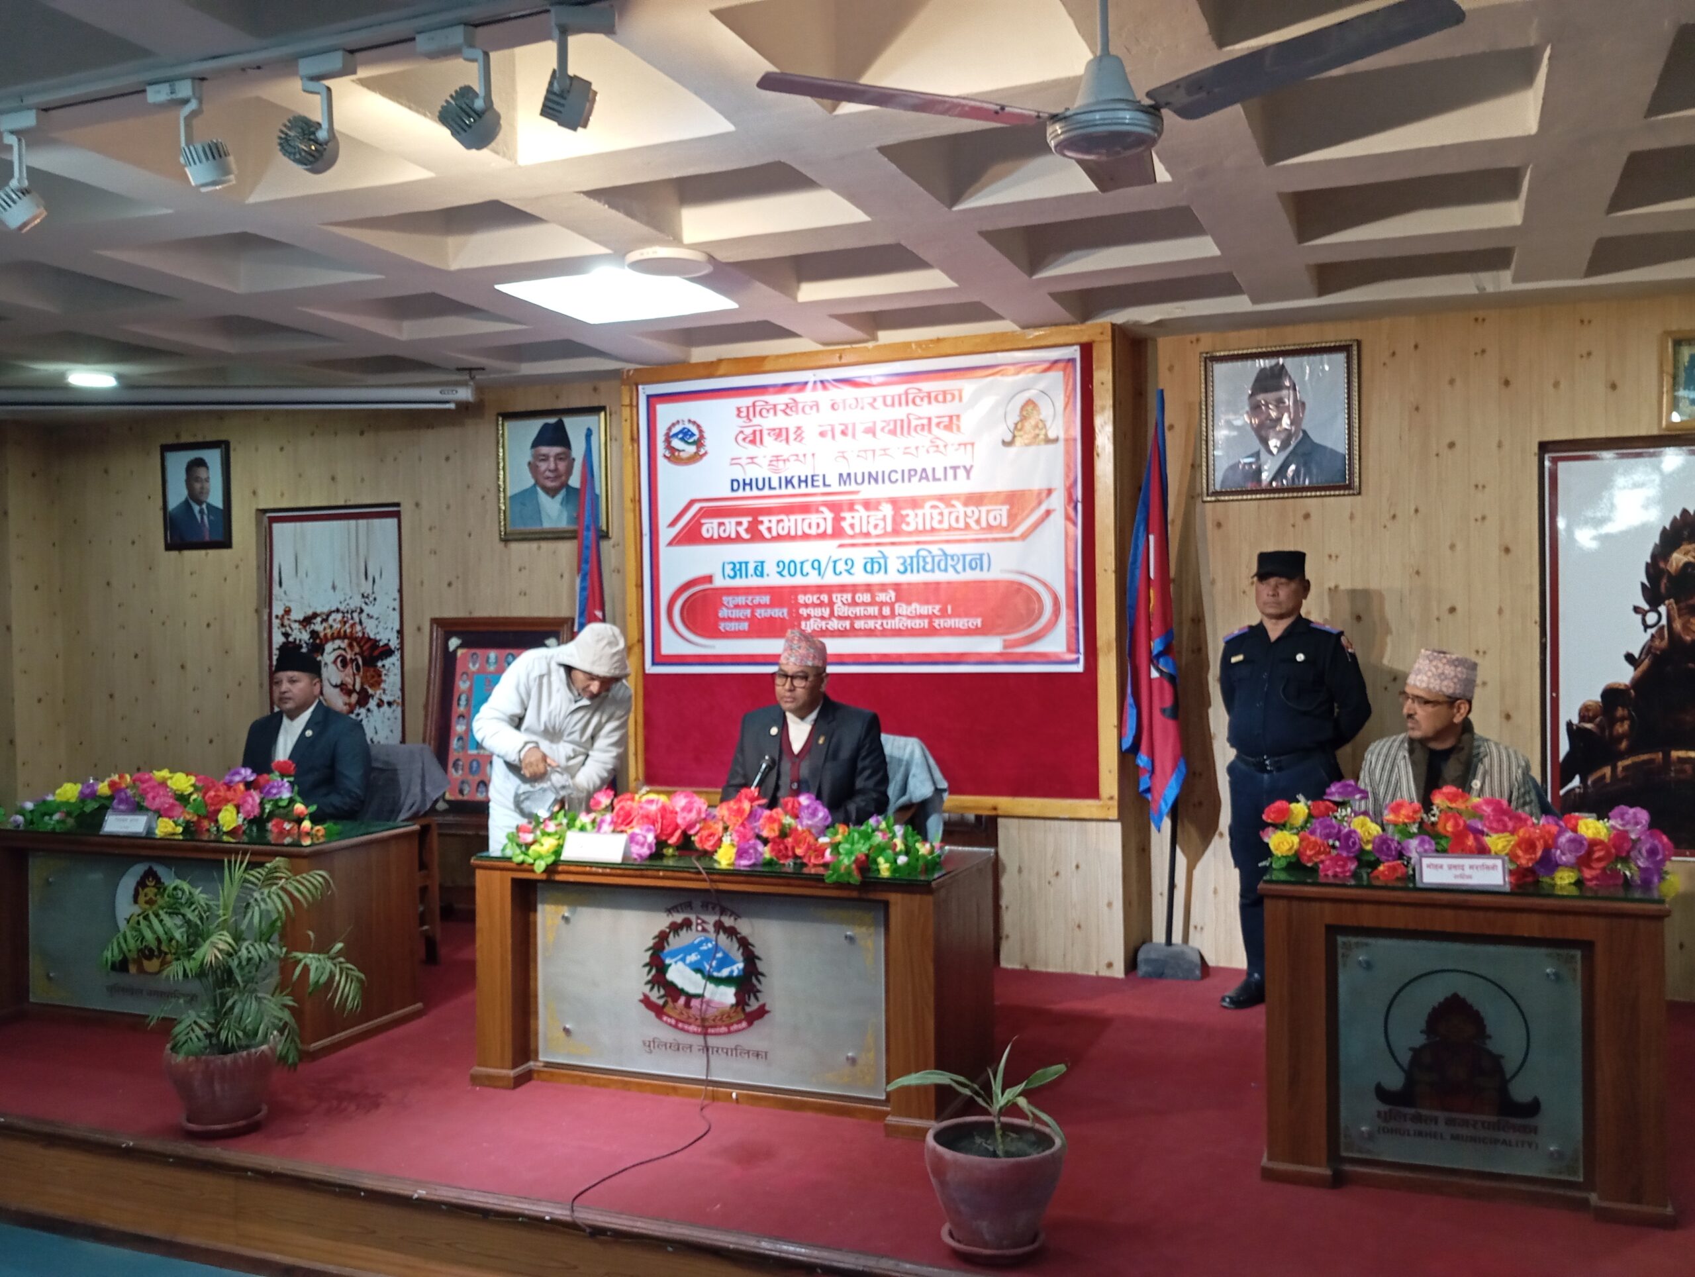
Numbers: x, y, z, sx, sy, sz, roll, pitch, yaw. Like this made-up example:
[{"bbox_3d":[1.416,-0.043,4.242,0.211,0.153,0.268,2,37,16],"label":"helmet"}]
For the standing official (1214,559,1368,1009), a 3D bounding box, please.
[{"bbox_3d":[1.722,0.528,5.321,0.549,1.735,0.372,-1,0,30],"label":"standing official"}]

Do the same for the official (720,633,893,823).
[{"bbox_3d":[-0.174,0.692,4.739,0.600,1.450,0.720,-1,0,20],"label":"official"}]

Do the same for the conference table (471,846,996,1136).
[{"bbox_3d":[-0.369,1.062,4.411,1.568,0.735,0.617,-1,0,22],"label":"conference table"}]

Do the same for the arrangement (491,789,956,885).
[{"bbox_3d":[-0.414,0.590,4.241,1.460,0.210,0.260,-1,0,20],"label":"arrangement"}]

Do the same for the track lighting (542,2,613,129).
[{"bbox_3d":[-0.546,-1.130,2.714,0.140,0.230,0.120,-1,0,-19],"label":"track lighting"}]

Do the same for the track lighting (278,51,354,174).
[{"bbox_3d":[-1.146,-1.121,2.937,0.135,0.235,0.135,-1,0,9],"label":"track lighting"}]

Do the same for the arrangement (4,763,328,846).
[{"bbox_3d":[-2.612,0.614,5.233,1.421,0.245,0.284,-1,0,22],"label":"arrangement"}]

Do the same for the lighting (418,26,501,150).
[{"bbox_3d":[-0.766,-1.075,2.705,0.140,0.230,0.140,-1,0,37],"label":"lighting"}]

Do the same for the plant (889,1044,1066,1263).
[{"bbox_3d":[0.297,1.177,3.195,0.412,0.480,0.363,-1,0,6],"label":"plant"}]

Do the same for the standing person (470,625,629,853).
[{"bbox_3d":[-1.164,0.692,5.234,0.580,1.480,0.580,-1,0,-35],"label":"standing person"}]

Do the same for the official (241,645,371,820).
[{"bbox_3d":[-2.252,0.738,5.520,0.570,1.420,0.720,-1,0,20],"label":"official"}]

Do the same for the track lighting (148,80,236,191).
[{"bbox_3d":[-1.402,-1.065,2.940,0.140,0.220,0.140,-1,0,37],"label":"track lighting"}]

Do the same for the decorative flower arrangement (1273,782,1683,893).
[{"bbox_3d":[1.563,0.521,3.518,0.950,0.230,0.270,-1,0,20],"label":"decorative flower arrangement"}]

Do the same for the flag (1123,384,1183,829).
[{"bbox_3d":[1.271,-0.133,5.650,0.250,1.780,0.200,-1,0,20],"label":"flag"}]

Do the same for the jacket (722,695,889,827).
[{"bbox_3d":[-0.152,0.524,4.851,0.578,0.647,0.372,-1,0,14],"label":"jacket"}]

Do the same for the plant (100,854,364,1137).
[{"bbox_3d":[-1.830,1.051,4.087,0.764,0.794,0.666,-1,0,-24],"label":"plant"}]

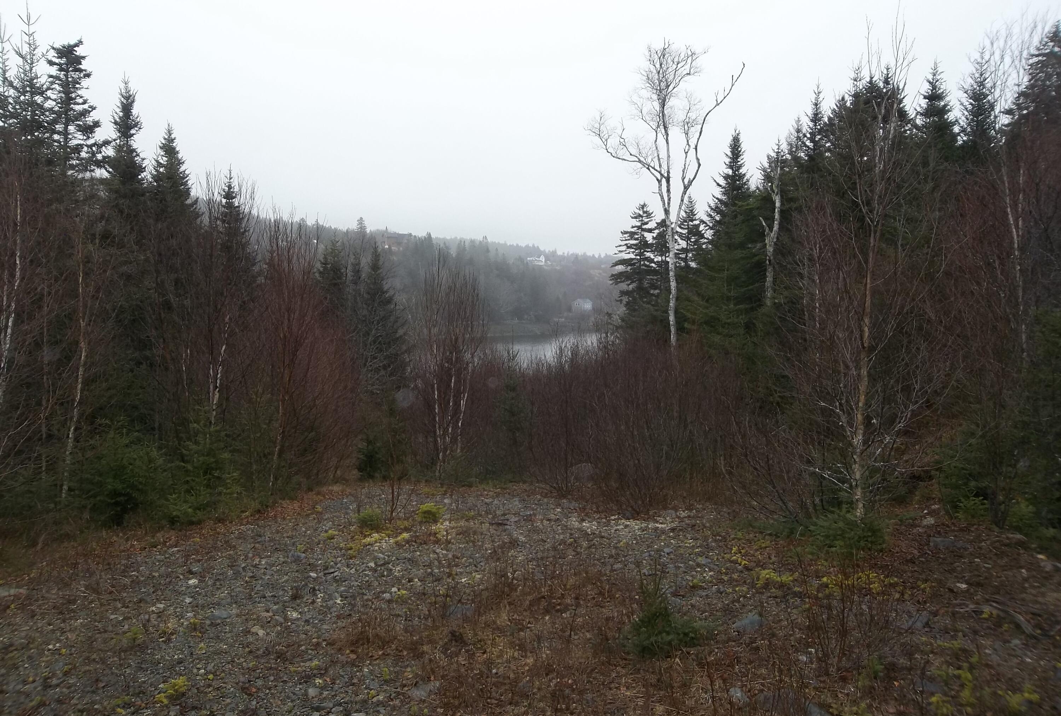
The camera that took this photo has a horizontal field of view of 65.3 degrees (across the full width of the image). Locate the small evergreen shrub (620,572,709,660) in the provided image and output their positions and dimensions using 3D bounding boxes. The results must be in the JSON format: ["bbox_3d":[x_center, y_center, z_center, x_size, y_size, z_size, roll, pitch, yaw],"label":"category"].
[{"bbox_3d":[0.675,1.298,4.200,0.460,0.430,0.440,0,3,0],"label":"small evergreen shrub"}]

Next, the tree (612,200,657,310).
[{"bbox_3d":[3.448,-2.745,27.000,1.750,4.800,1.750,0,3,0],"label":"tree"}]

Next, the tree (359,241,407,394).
[{"bbox_3d":[-3.022,-0.639,17.000,1.150,3.600,1.150,0,3,0],"label":"tree"}]

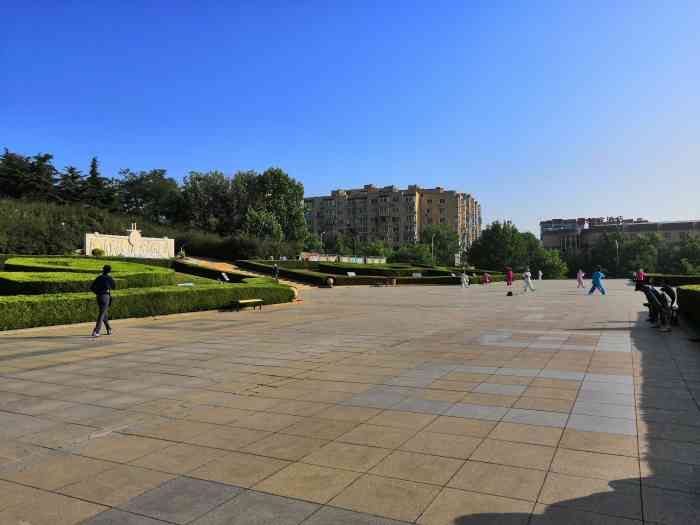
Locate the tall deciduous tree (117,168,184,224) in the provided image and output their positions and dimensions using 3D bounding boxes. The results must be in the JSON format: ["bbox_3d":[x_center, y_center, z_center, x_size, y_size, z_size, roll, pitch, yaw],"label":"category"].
[{"bbox_3d":[-25.577,-7.949,70.000,8.600,8.400,8.000,0,-1,-21],"label":"tall deciduous tree"}]

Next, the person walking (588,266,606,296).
[{"bbox_3d":[14.109,1.039,31.000,1.000,1.580,0.650,0,-1,-15],"label":"person walking"}]

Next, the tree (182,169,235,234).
[{"bbox_3d":[-18.530,-7.672,71.000,7.200,8.800,7.000,0,-1,-15],"label":"tree"}]

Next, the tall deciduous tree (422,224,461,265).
[{"bbox_3d":[14.918,-2.637,90.000,6.800,7.400,6.500,-1,-1,0],"label":"tall deciduous tree"}]

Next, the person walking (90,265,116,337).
[{"bbox_3d":[-5.869,0.917,13.000,0.500,1.710,0.520,0,-2,-39],"label":"person walking"}]

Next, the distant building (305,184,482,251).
[{"bbox_3d":[15.322,-13.084,188.000,54.000,24.500,28.000,-1,-1,19],"label":"distant building"}]

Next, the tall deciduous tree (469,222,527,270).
[{"bbox_3d":[22.422,-2.432,83.000,8.800,8.400,8.300,-1,-1,0],"label":"tall deciduous tree"}]

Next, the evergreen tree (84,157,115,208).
[{"bbox_3d":[-31.783,-9.604,69.000,4.200,8.000,4.200,0,-1,-27],"label":"evergreen tree"}]

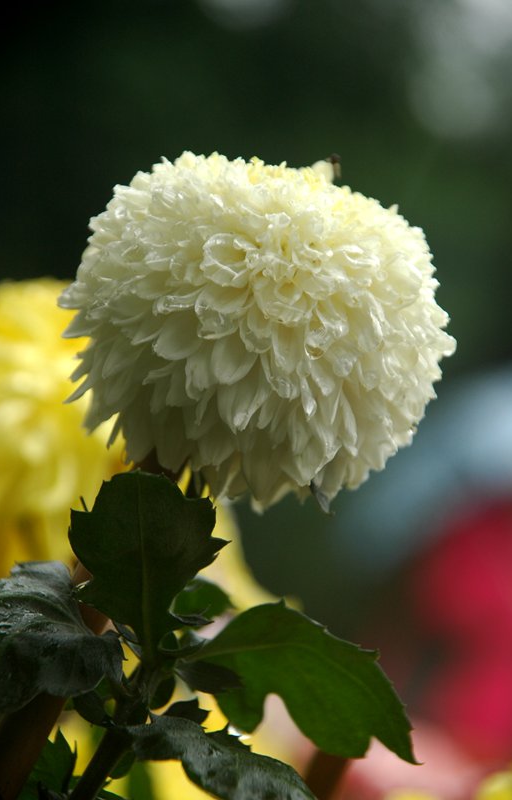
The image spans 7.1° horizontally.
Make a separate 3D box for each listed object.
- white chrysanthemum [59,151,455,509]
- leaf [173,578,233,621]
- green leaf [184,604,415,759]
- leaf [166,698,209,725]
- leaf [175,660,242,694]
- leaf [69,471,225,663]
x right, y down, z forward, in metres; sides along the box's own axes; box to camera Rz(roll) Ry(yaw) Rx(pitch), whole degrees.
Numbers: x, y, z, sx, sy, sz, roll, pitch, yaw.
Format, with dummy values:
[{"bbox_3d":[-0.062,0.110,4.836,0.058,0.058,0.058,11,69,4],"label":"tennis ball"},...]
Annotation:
[{"bbox_3d":[0.000,-0.023,1.330,0.127,0.113,0.115,0,3,-3],"label":"white chrysanthemum"},{"bbox_3d":[-0.018,0.064,1.330,0.020,0.014,0.013,0,3,0],"label":"leaf"},{"bbox_3d":[0.015,0.090,1.330,0.084,0.045,0.030,21,3,-5],"label":"green leaf"},{"bbox_3d":[-0.022,0.100,1.330,0.015,0.009,0.007,0,3,0],"label":"leaf"},{"bbox_3d":[-0.015,0.089,1.325,0.022,0.011,0.010,11,6,0],"label":"leaf"},{"bbox_3d":[-0.035,0.053,1.320,0.050,0.062,0.018,0,3,0],"label":"leaf"}]

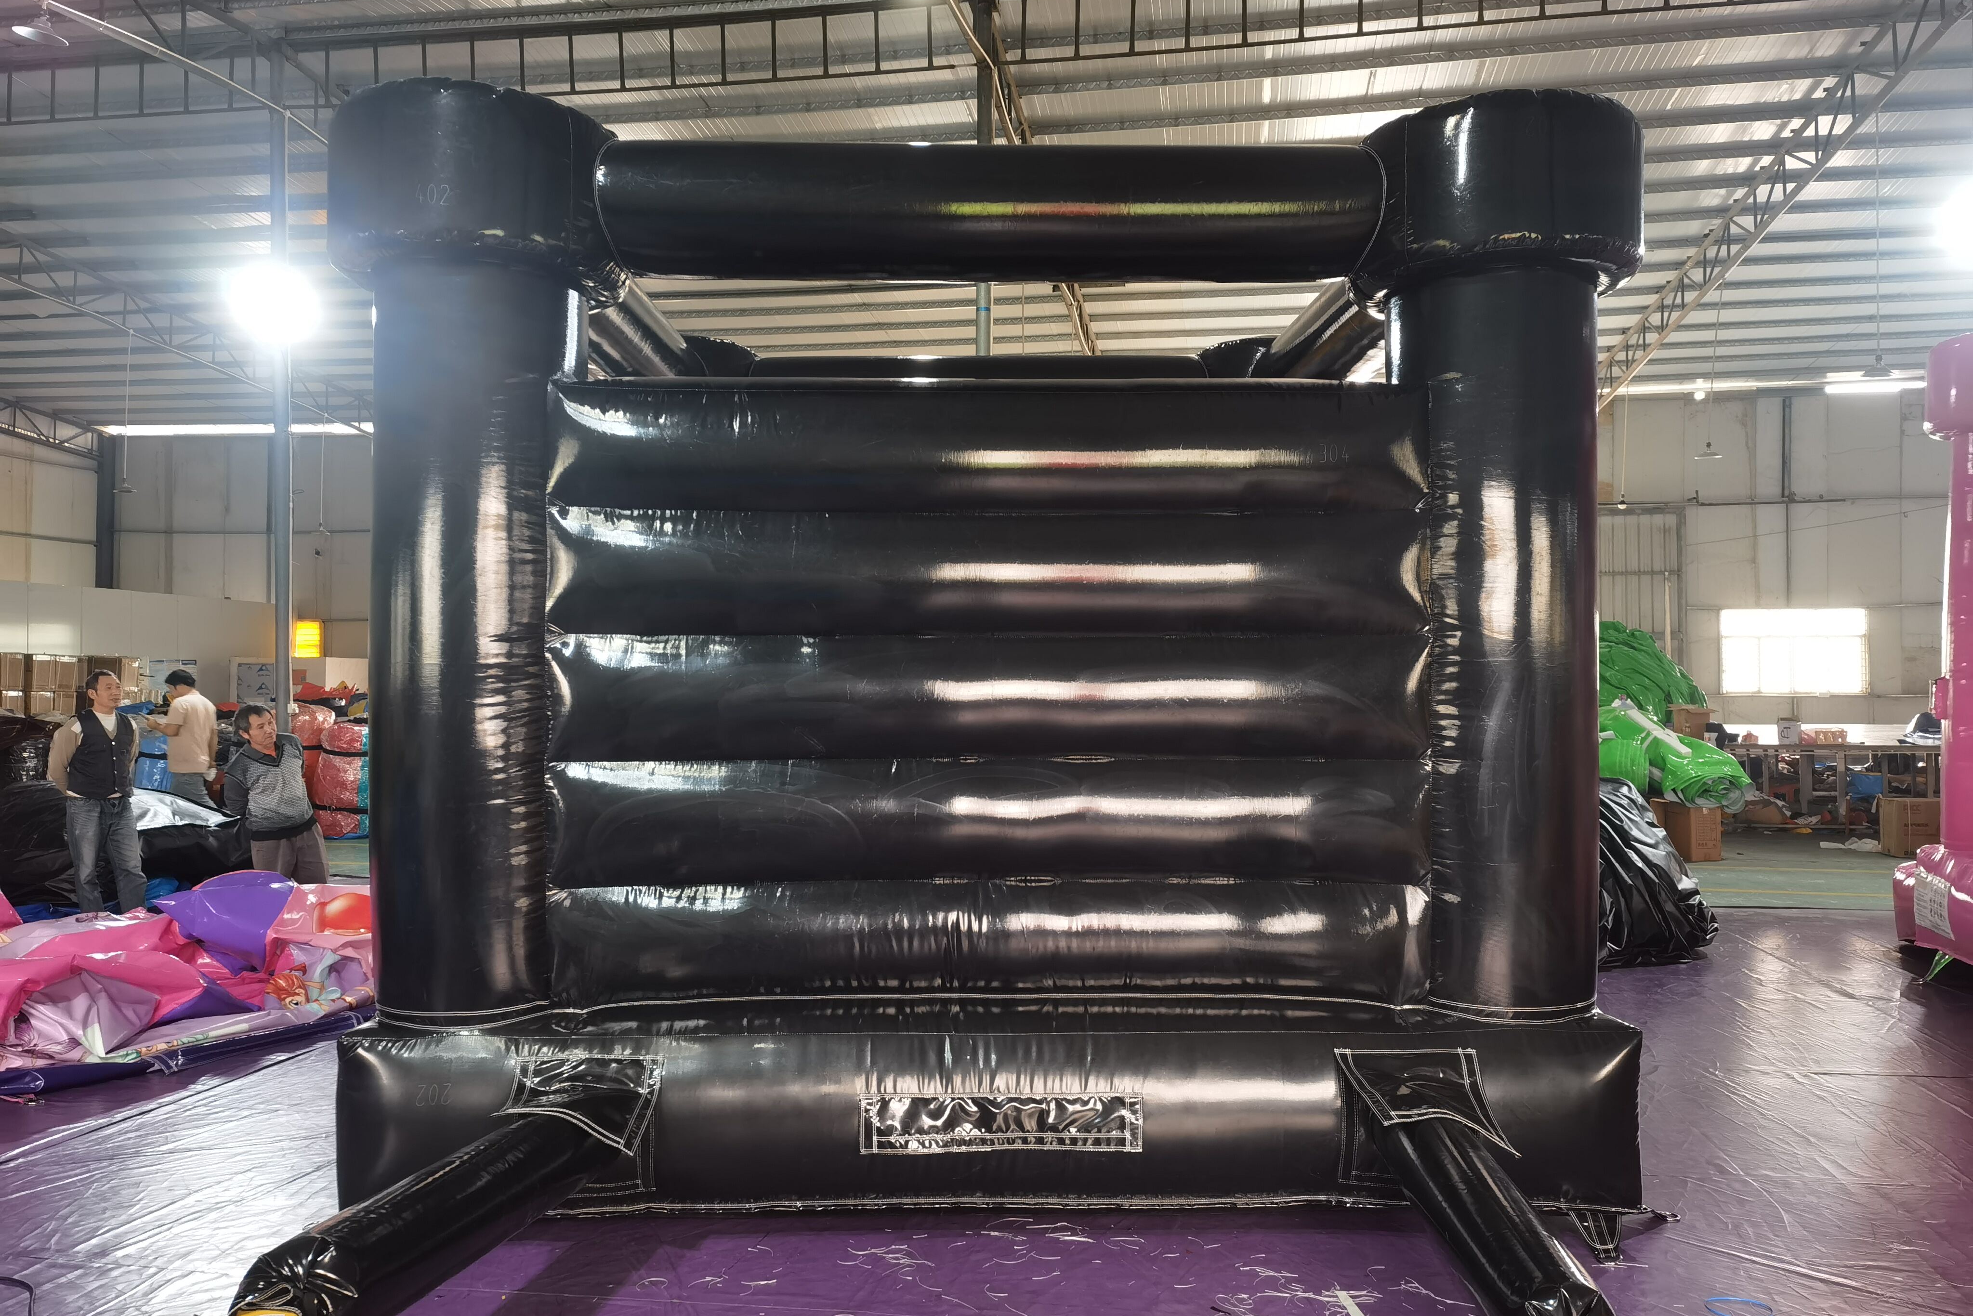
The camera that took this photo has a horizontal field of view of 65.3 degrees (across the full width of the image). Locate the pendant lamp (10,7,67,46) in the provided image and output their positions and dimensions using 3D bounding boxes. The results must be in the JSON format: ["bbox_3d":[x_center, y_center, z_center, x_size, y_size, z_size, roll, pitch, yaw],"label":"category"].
[{"bbox_3d":[-6.093,-4.061,9.900,0.330,0.210,0.330,0,0,0],"label":"pendant lamp"}]

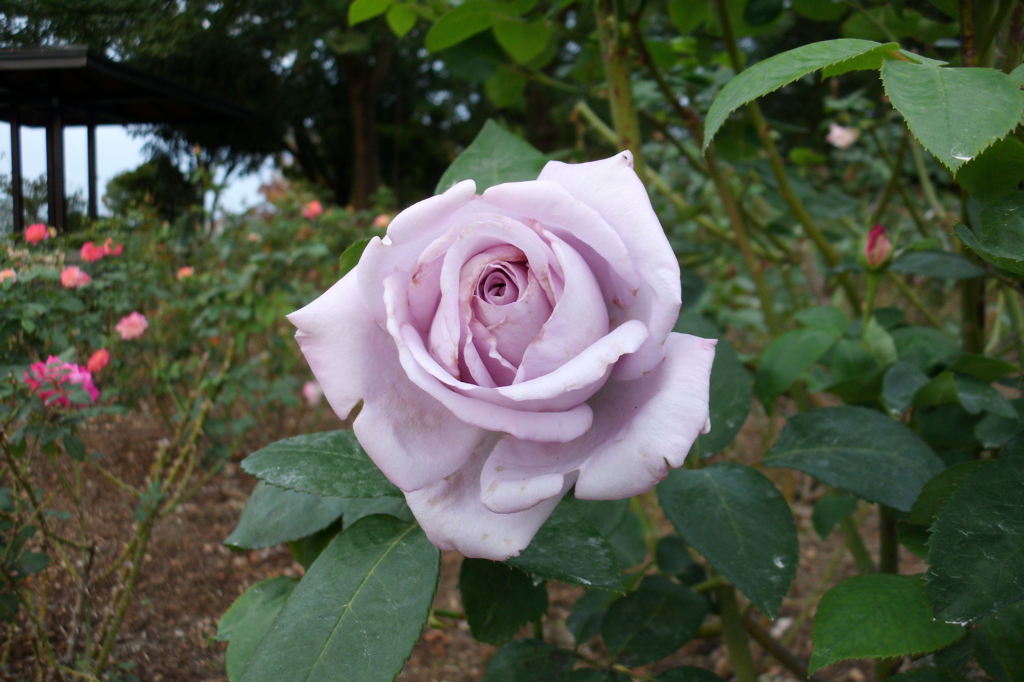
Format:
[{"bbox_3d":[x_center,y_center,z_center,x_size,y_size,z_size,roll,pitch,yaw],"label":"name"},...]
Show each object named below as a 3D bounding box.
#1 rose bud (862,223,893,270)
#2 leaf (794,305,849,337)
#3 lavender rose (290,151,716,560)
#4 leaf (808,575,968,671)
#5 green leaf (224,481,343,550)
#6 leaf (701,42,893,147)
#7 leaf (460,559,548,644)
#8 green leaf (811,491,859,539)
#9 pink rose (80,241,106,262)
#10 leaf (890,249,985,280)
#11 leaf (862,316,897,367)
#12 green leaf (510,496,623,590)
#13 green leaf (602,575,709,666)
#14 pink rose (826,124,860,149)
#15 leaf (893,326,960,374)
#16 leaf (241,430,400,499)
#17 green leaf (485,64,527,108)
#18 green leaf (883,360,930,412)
[{"bbox_3d":[0.202,-0.052,0.440,0.016,0.027,0.016,5,7,0],"label":"rose bud"},{"bbox_3d":[0.203,-0.013,0.520,0.038,0.010,0.028,-10,41,-2],"label":"leaf"},{"bbox_3d":[-0.003,0.005,0.240,0.120,0.112,0.070,0,-18,0],"label":"lavender rose"},{"bbox_3d":[0.155,0.117,0.330,0.060,0.012,0.040,-19,42,-13],"label":"leaf"},{"bbox_3d":[-0.075,0.060,0.280,0.054,0.009,0.034,-20,27,-14],"label":"green leaf"},{"bbox_3d":[0.100,-0.090,0.280,0.076,0.020,0.034,-31,24,-8],"label":"leaf"},{"bbox_3d":[-0.004,0.109,0.340,0.036,0.050,0.010,5,-30,10],"label":"leaf"},{"bbox_3d":[0.203,0.109,0.500,0.026,0.035,0.009,27,-32,11],"label":"green leaf"},{"bbox_3d":[-1.314,-0.281,2.500,0.080,0.070,0.075,0,4,-11],"label":"pink rose"},{"bbox_3d":[0.240,-0.043,0.450,0.054,0.010,0.029,1,27,2],"label":"leaf"},{"bbox_3d":[0.203,0.000,0.440,0.019,0.031,0.008,-6,-14,-38],"label":"leaf"},{"bbox_3d":[0.015,0.066,0.268,0.056,0.009,0.037,25,30,18],"label":"green leaf"},{"bbox_3d":[0.065,0.127,0.360,0.049,0.008,0.035,-26,44,-20],"label":"green leaf"},{"bbox_3d":[0.685,-0.426,1.650,0.064,0.055,0.060,2,4,11],"label":"pink rose"},{"bbox_3d":[0.238,0.004,0.460,0.041,0.008,0.031,9,37,3],"label":"leaf"},{"bbox_3d":[-0.059,0.040,0.262,0.061,0.010,0.036,-2,27,2],"label":"leaf"},{"bbox_3d":[-0.006,-0.218,0.680,0.035,0.040,0.010,0,37,0],"label":"green leaf"},{"bbox_3d":[0.238,0.027,0.480,0.028,0.034,0.010,7,-35,19],"label":"green leaf"}]

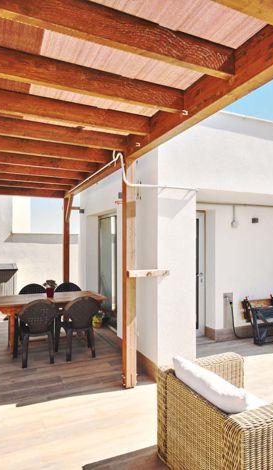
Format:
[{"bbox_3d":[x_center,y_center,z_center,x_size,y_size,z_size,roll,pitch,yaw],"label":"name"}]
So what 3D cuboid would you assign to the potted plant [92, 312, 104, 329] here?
[{"bbox_3d":[-0.706,1.556,5.416,0.210,0.290,0.210,-1,-1,0],"label":"potted plant"}]

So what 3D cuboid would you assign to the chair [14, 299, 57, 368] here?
[{"bbox_3d":[-1.339,1.289,4.031,0.590,0.870,0.580,0,-1,-24],"label":"chair"}]

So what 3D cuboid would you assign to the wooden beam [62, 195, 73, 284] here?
[{"bbox_3d":[-1.469,0.475,6.137,0.120,2.495,0.120,0,-1,-26],"label":"wooden beam"}]

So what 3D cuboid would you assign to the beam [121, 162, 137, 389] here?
[{"bbox_3d":[-0.083,0.418,3.353,0.122,2.575,0.112,0,-1,-24],"label":"beam"}]

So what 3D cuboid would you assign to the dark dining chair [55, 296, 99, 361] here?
[{"bbox_3d":[-0.820,1.260,4.139,0.540,0.830,0.560,0,-1,-25],"label":"dark dining chair"}]

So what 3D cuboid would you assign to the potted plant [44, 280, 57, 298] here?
[{"bbox_3d":[-1.297,0.800,4.394,0.200,0.280,0.200,0,-1,-26],"label":"potted plant"}]

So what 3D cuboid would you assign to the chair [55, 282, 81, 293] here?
[{"bbox_3d":[-1.116,1.316,5.090,0.590,0.870,0.580,0,-1,-24],"label":"chair"}]

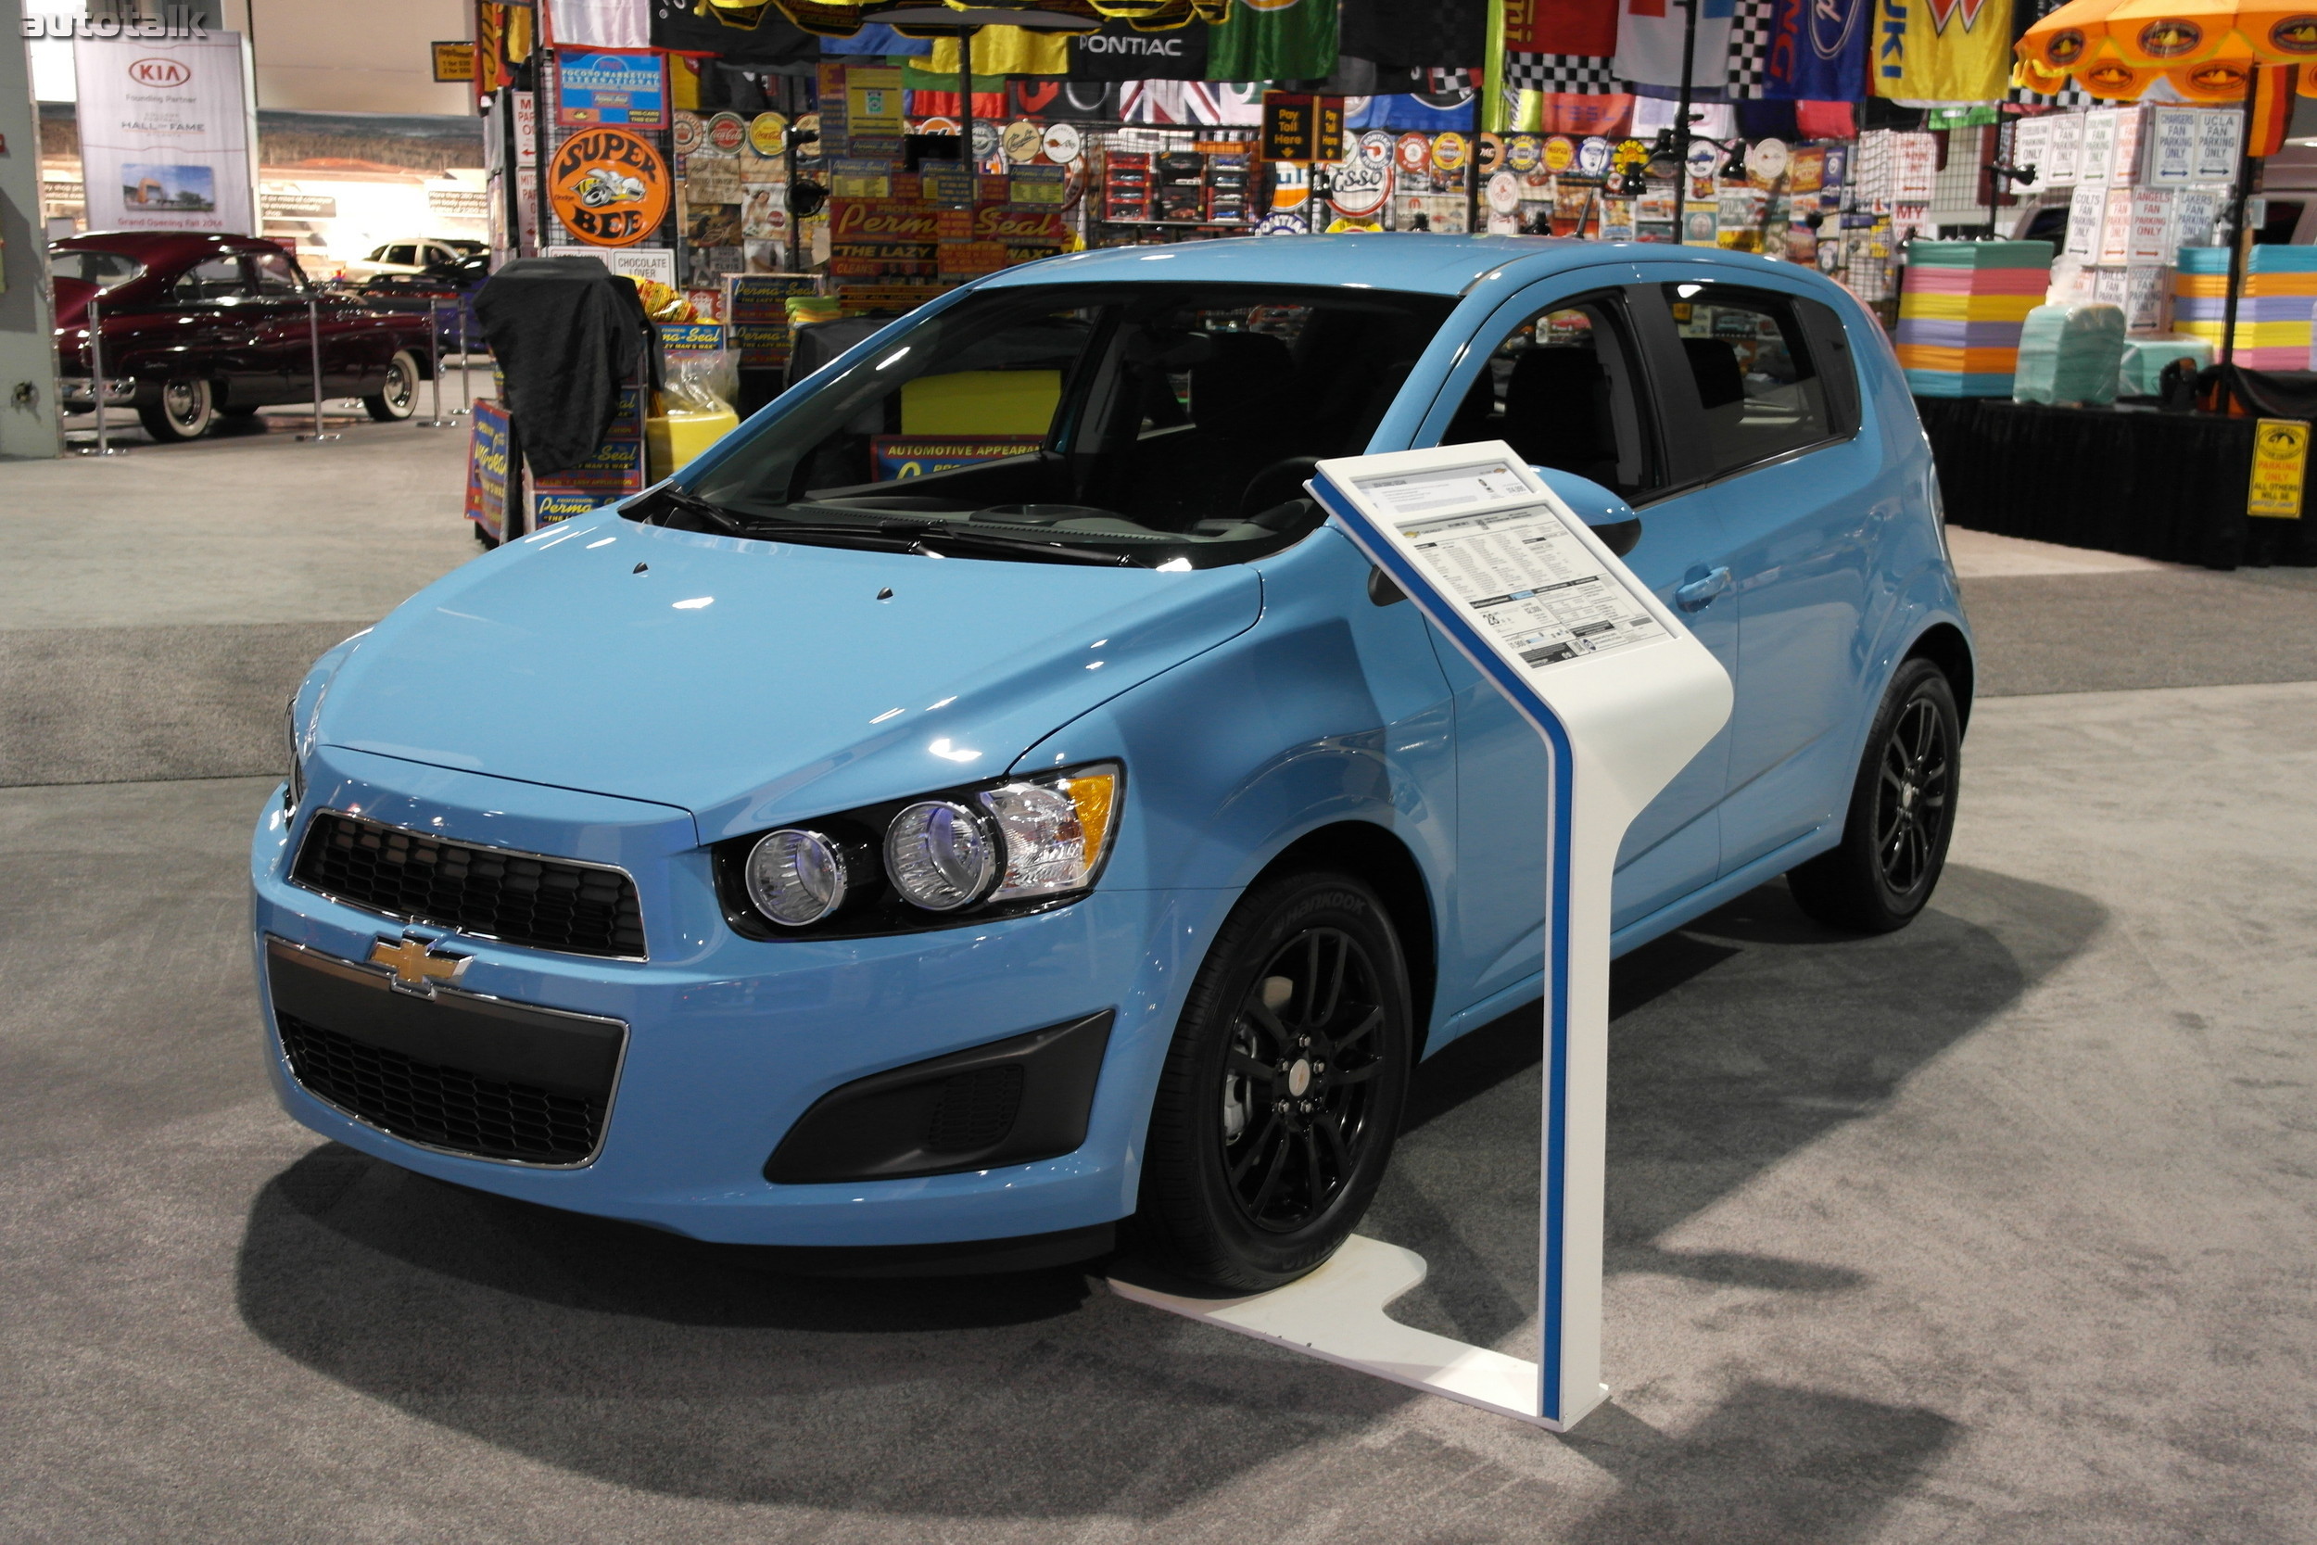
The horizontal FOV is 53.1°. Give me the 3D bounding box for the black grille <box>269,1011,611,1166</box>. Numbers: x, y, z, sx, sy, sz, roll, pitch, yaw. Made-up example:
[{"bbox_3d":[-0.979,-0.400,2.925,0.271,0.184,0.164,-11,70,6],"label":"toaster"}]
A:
[{"bbox_3d":[-0.963,0.429,3.161,0.670,0.130,0.090,9,15,36],"label":"black grille"}]

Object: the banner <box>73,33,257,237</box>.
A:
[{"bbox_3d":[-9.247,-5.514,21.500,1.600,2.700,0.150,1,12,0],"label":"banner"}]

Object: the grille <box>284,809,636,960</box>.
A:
[{"bbox_3d":[-0.939,0.142,3.103,0.720,0.130,0.100,9,15,36],"label":"grille"}]

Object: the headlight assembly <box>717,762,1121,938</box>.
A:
[{"bbox_3d":[-0.303,0.093,2.944,0.510,0.210,0.210,-1,12,-5],"label":"headlight assembly"}]

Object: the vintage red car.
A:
[{"bbox_3d":[-7.500,-3.500,18.450,1.780,1.500,4.450,4,13,18],"label":"vintage red car"}]

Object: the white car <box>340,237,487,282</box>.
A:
[{"bbox_3d":[-12.423,-8.541,40.000,4.600,1.460,1.800,-10,14,-43],"label":"white car"}]

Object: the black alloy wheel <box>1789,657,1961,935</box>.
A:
[{"bbox_3d":[1.661,0.035,5.358,0.210,0.630,0.630,9,15,36],"label":"black alloy wheel"}]

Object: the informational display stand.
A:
[{"bbox_3d":[0.341,0.176,3.205,0.730,1.210,0.370,9,14,33],"label":"informational display stand"}]

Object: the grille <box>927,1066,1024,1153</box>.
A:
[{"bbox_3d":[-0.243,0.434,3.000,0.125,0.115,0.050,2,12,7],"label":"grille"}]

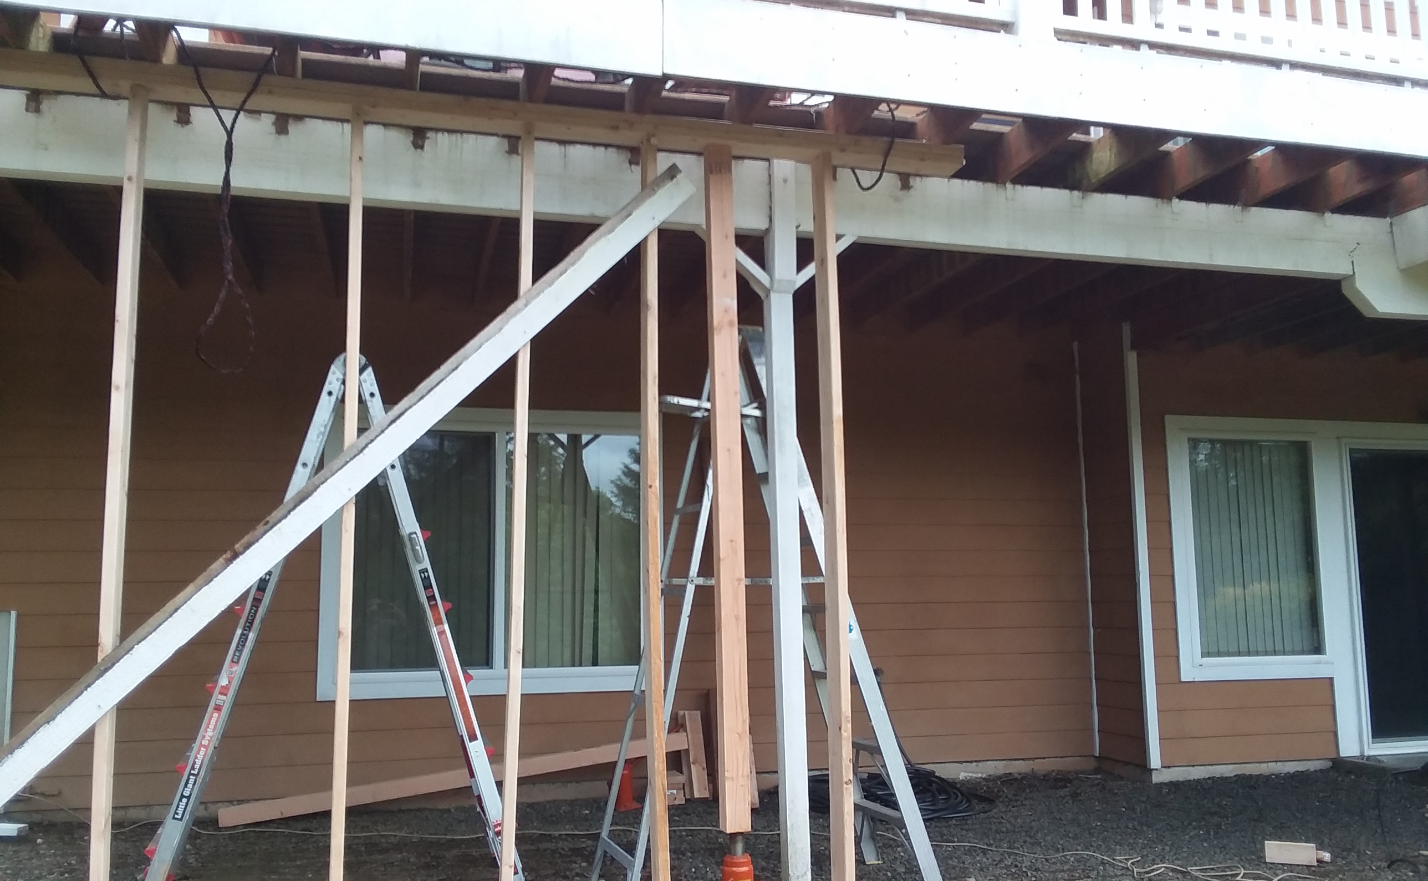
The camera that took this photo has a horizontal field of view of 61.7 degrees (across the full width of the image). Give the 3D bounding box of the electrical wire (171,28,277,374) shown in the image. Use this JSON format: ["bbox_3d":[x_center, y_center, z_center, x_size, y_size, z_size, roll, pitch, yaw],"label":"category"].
[{"bbox_3d":[-1.522,-0.737,3.680,0.316,1.089,0.121,1,-7,-17],"label":"electrical wire"}]

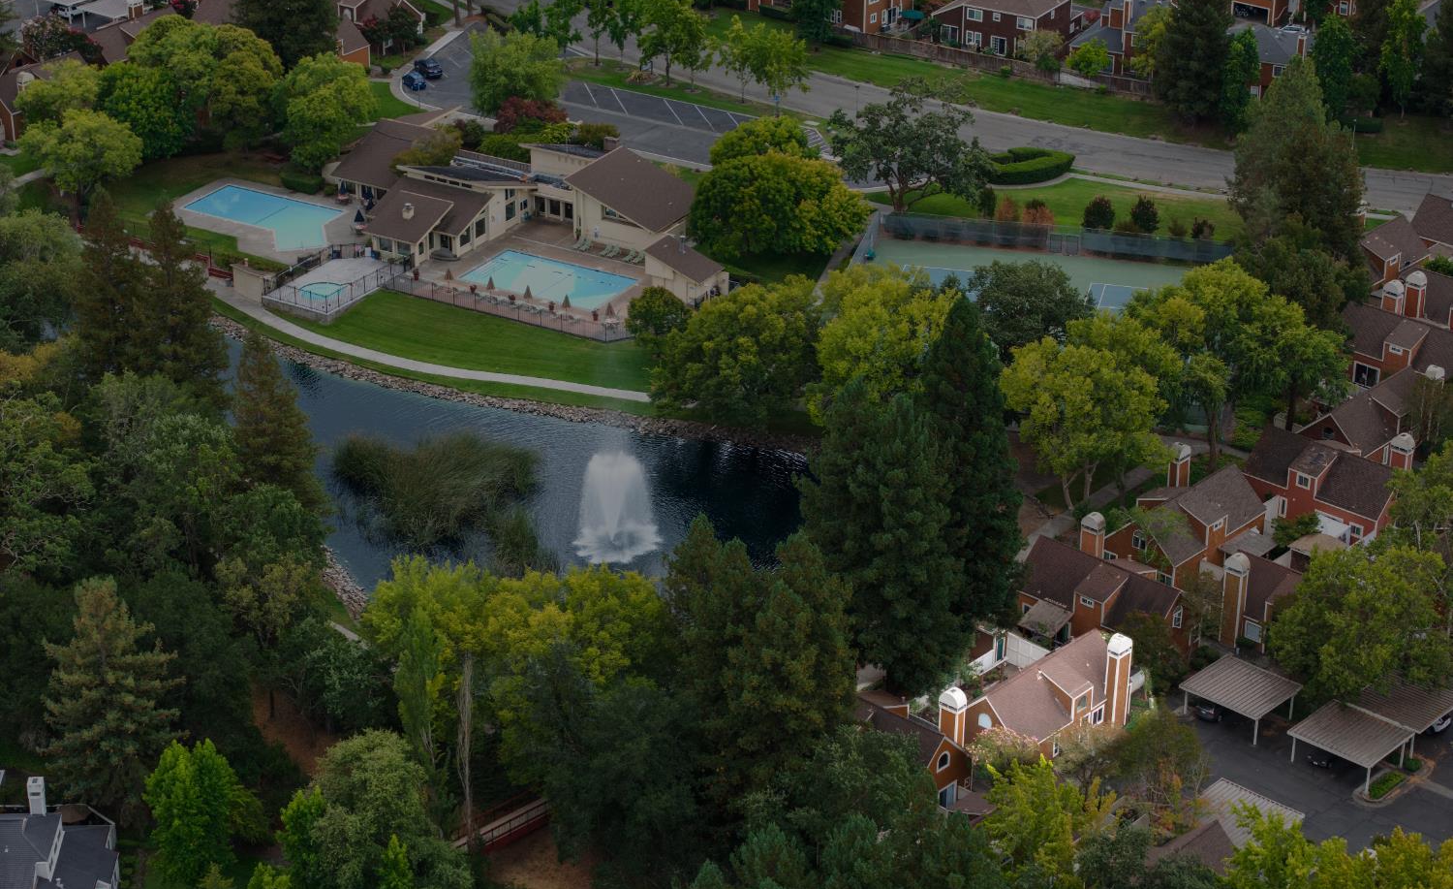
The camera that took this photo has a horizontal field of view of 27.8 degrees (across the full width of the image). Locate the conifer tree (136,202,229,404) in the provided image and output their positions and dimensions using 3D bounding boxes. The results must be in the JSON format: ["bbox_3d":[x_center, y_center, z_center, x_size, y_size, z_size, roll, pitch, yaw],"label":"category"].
[{"bbox_3d":[-47.061,-11.328,250.668,7.900,21.000,7.900,-5,27,-10],"label":"conifer tree"}]

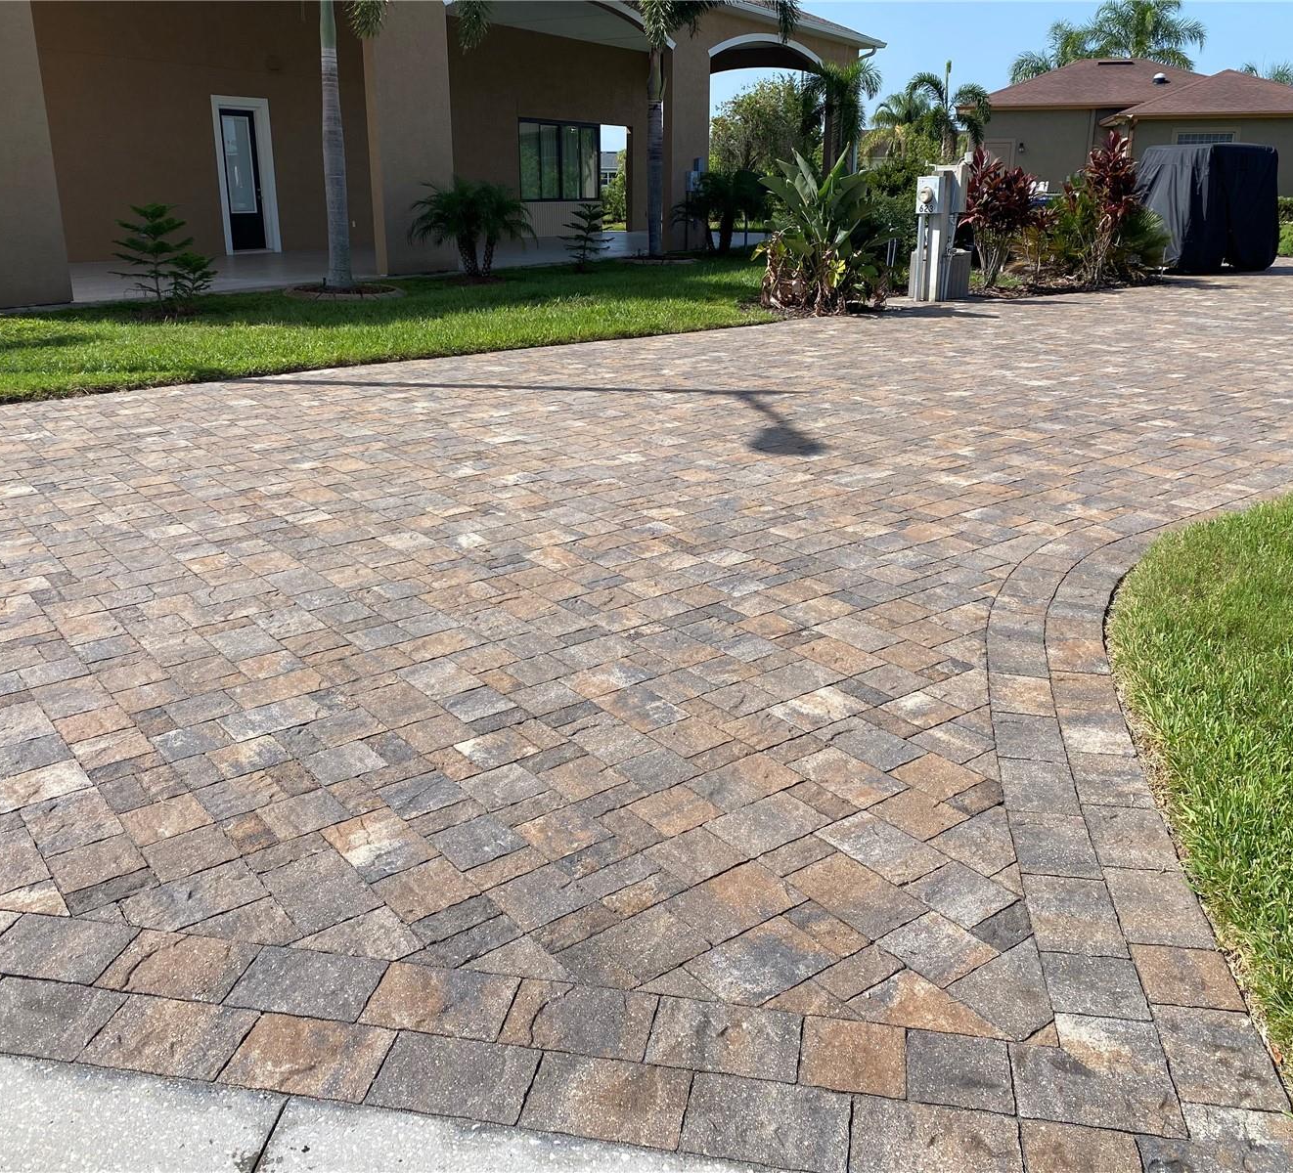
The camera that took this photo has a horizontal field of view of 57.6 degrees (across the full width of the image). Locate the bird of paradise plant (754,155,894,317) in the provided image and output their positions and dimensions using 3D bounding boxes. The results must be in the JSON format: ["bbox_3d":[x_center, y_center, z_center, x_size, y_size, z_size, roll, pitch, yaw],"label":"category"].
[{"bbox_3d":[1.861,-3.683,12.207,1.377,1.512,1.377,3,19,8],"label":"bird of paradise plant"}]

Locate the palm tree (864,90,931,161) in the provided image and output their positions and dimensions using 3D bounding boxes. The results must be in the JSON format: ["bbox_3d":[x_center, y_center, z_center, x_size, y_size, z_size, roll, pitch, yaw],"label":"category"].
[{"bbox_3d":[9.841,-17.285,46.887,2.612,4.600,2.612,4,19,10],"label":"palm tree"}]

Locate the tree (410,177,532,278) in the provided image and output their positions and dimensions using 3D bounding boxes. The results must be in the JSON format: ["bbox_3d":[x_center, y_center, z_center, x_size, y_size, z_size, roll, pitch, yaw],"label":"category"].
[{"bbox_3d":[-2.299,-4.740,15.511,1.549,1.210,1.549,-2,19,-8],"label":"tree"}]

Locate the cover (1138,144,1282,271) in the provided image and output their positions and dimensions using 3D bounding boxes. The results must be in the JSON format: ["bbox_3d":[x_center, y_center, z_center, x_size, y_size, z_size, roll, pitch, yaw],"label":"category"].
[{"bbox_3d":[8.767,-6.090,18.946,1.270,1.860,2.400,-2,19,-9],"label":"cover"}]

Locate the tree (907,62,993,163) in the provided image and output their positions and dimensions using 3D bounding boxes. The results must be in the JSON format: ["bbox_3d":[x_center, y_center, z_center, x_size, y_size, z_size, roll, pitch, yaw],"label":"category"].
[{"bbox_3d":[6.319,-9.147,24.850,1.766,3.581,1.766,5,19,12],"label":"tree"}]

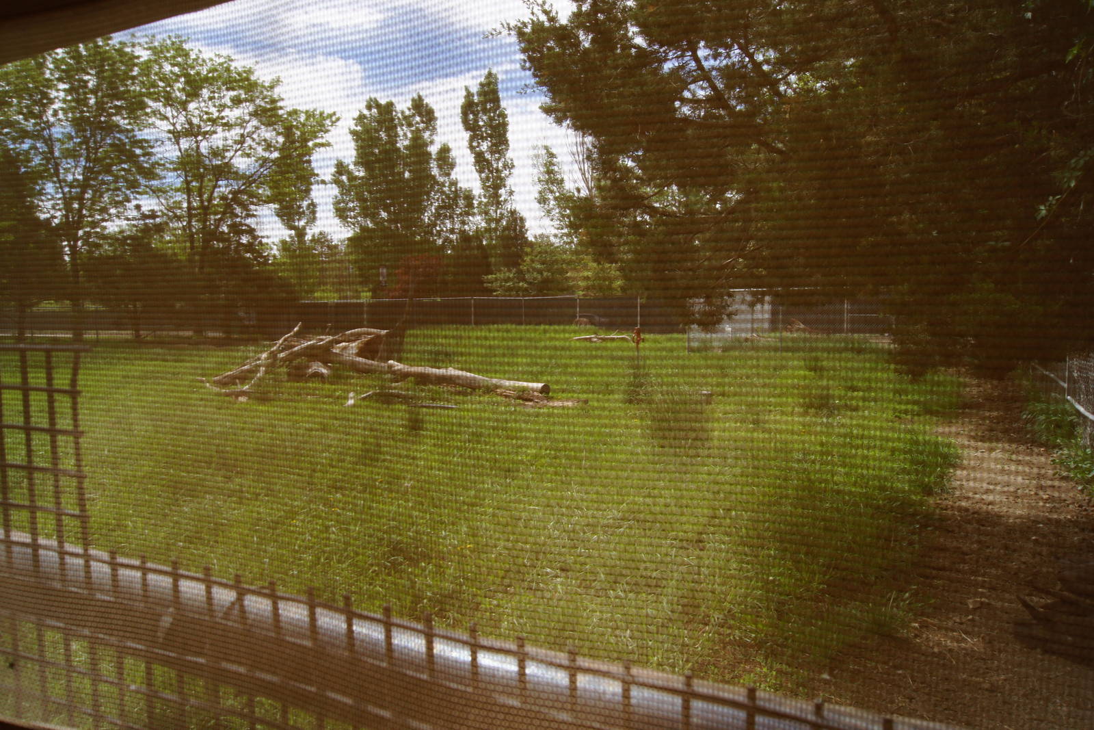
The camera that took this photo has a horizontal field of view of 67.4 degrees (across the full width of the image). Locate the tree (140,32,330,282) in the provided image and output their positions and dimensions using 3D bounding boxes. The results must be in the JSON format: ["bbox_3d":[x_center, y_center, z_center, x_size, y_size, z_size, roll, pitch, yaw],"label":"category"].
[{"bbox_3d":[-14.054,-7.610,37.600,8.400,12.800,8.000,-1,4,0],"label":"tree"}]

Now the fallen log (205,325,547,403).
[{"bbox_3d":[-2.772,-0.180,13.322,5.700,1.100,2.000,1,4,20],"label":"fallen log"}]

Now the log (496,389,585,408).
[{"bbox_3d":[-0.075,0.422,10.790,1.150,0.180,0.400,1,5,22],"label":"log"}]

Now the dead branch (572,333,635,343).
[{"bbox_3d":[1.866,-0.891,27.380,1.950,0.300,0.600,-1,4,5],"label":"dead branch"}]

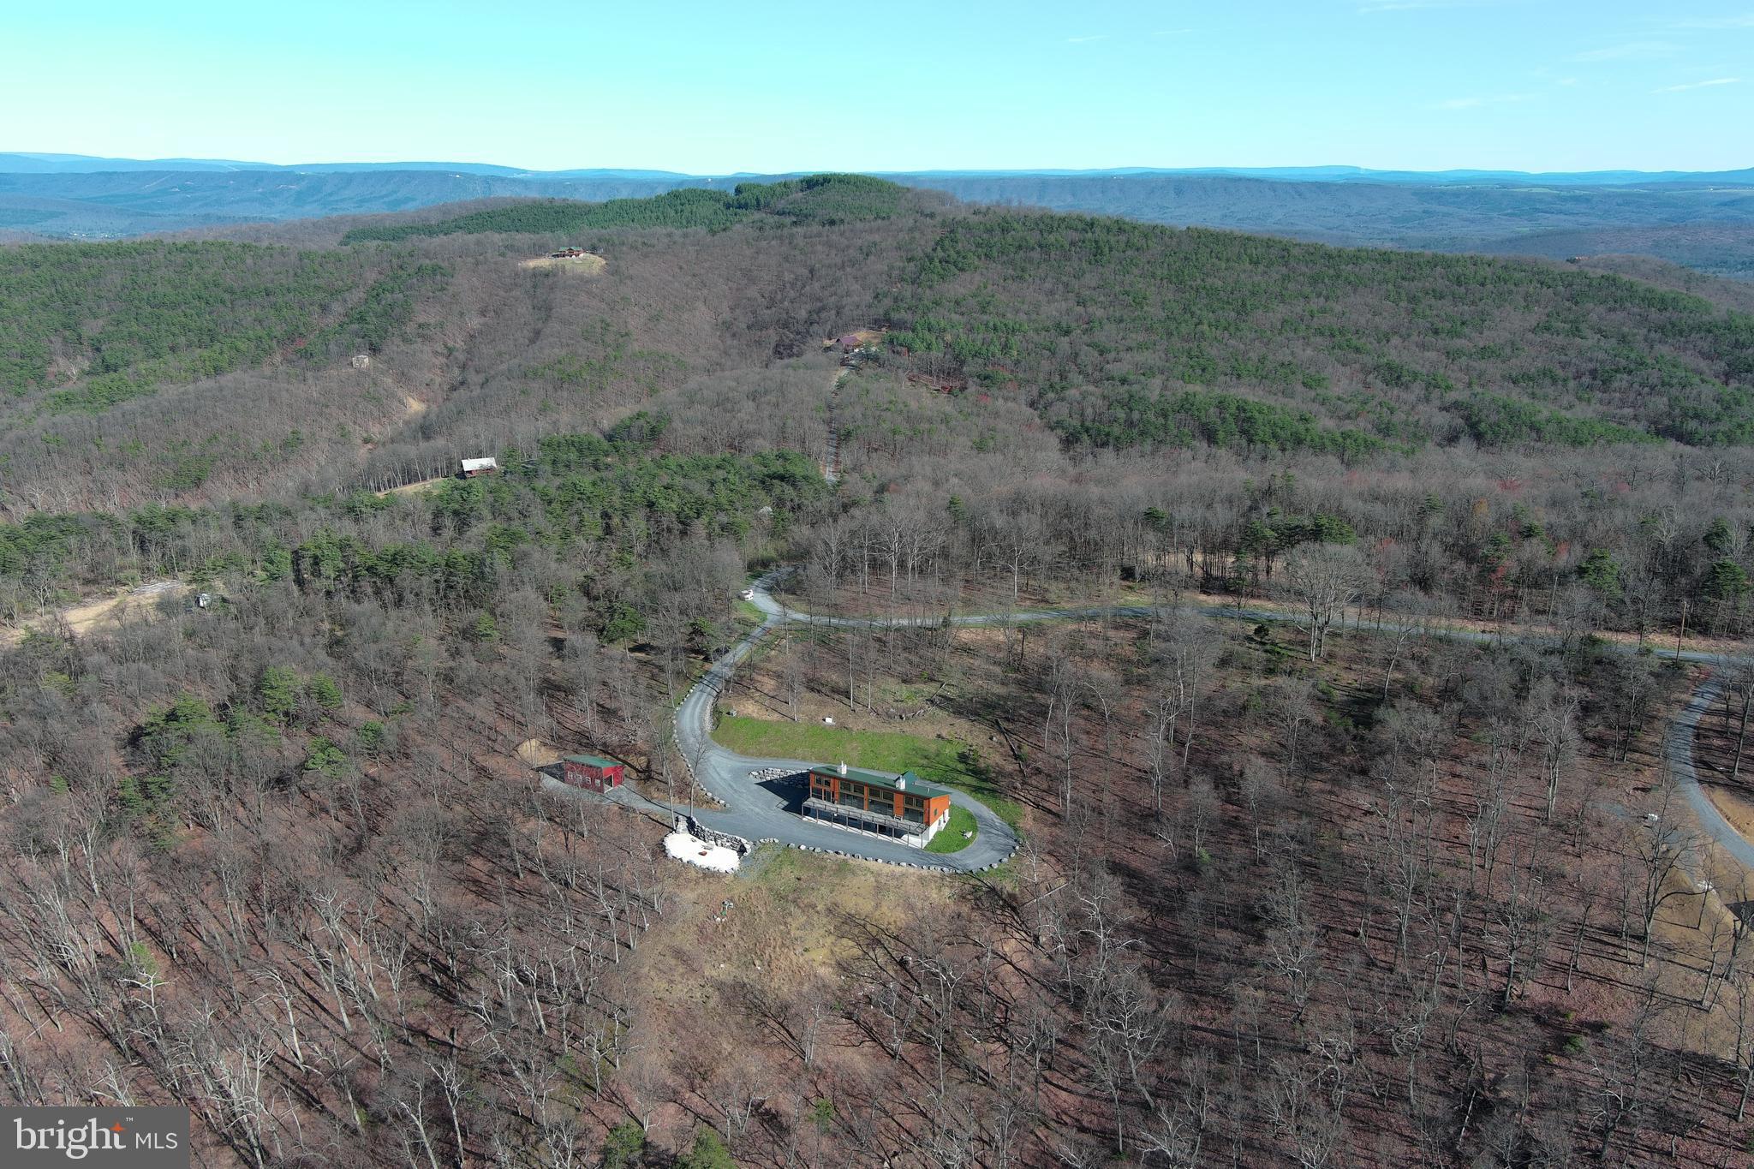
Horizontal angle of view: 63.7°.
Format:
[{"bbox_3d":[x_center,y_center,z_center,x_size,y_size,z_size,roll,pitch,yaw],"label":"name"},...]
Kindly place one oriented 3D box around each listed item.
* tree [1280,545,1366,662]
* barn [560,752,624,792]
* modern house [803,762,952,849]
[{"bbox_3d":[84.617,3.519,268.432,16.601,22.900,16.601,0,16,0],"label":"tree"},{"bbox_3d":[-49.122,32.389,245.352,8.343,4.635,5.150,9,19,27],"label":"barn"},{"bbox_3d":[-0.122,34.782,230.278,22.351,8.600,10.197,9,19,27],"label":"modern house"}]

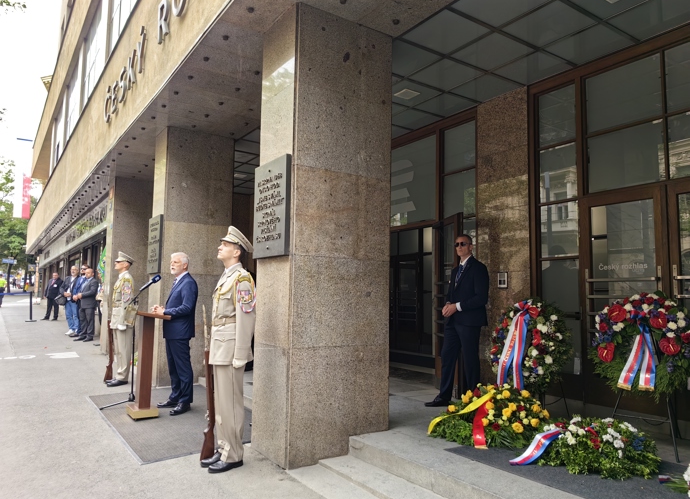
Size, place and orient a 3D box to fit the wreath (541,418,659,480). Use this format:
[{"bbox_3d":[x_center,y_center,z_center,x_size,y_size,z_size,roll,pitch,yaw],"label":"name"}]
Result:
[{"bbox_3d":[1.832,1.399,3.790,0.690,0.300,0.820,5,-7,-34],"label":"wreath"}]

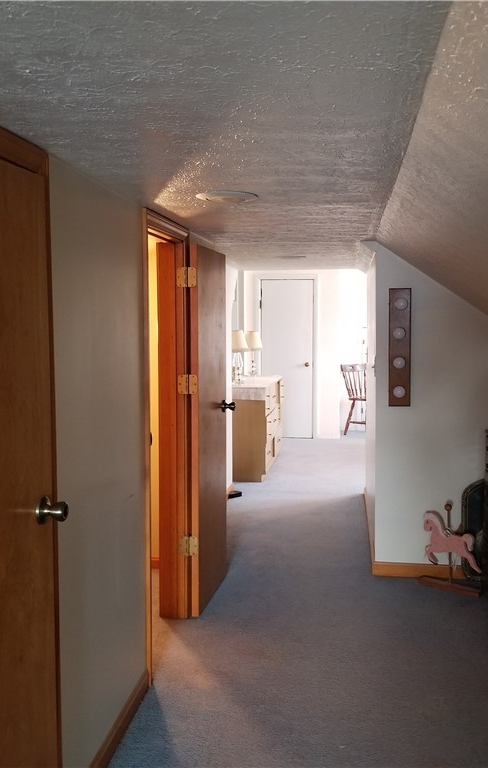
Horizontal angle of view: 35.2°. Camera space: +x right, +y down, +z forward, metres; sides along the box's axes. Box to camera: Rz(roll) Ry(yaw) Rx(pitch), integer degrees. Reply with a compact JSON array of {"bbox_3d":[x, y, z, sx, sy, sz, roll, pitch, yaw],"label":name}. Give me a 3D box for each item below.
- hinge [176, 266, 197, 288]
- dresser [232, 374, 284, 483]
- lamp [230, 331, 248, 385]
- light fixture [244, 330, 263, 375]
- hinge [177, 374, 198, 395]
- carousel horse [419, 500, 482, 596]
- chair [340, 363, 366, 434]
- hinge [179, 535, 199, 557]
[{"bbox_3d":[-0.253,-0.474,3.429,0.089,0.089,0.014,1,5,8],"label":"hinge"},{"bbox_3d":[0.049,0.375,7.189,0.480,0.809,1.350,1,5,8],"label":"dresser"},{"bbox_3d":[-0.047,-0.230,6.807,0.190,0.460,0.190,1,5,8],"label":"lamp"},{"bbox_3d":[0.092,-0.298,7.684,0.190,0.450,0.190,1,5,8],"label":"light fixture"},{"bbox_3d":[-0.252,0.004,3.469,0.089,0.089,0.014,1,5,8],"label":"hinge"},{"bbox_3d":[1.067,0.834,3.937,0.325,0.433,0.075,4,6,37],"label":"carousel horse"},{"bbox_3d":[1.480,0.195,9.100,0.480,0.850,0.440,4,6,41],"label":"chair"},{"bbox_3d":[-0.252,0.745,3.531,0.089,0.089,0.014,1,5,8],"label":"hinge"}]

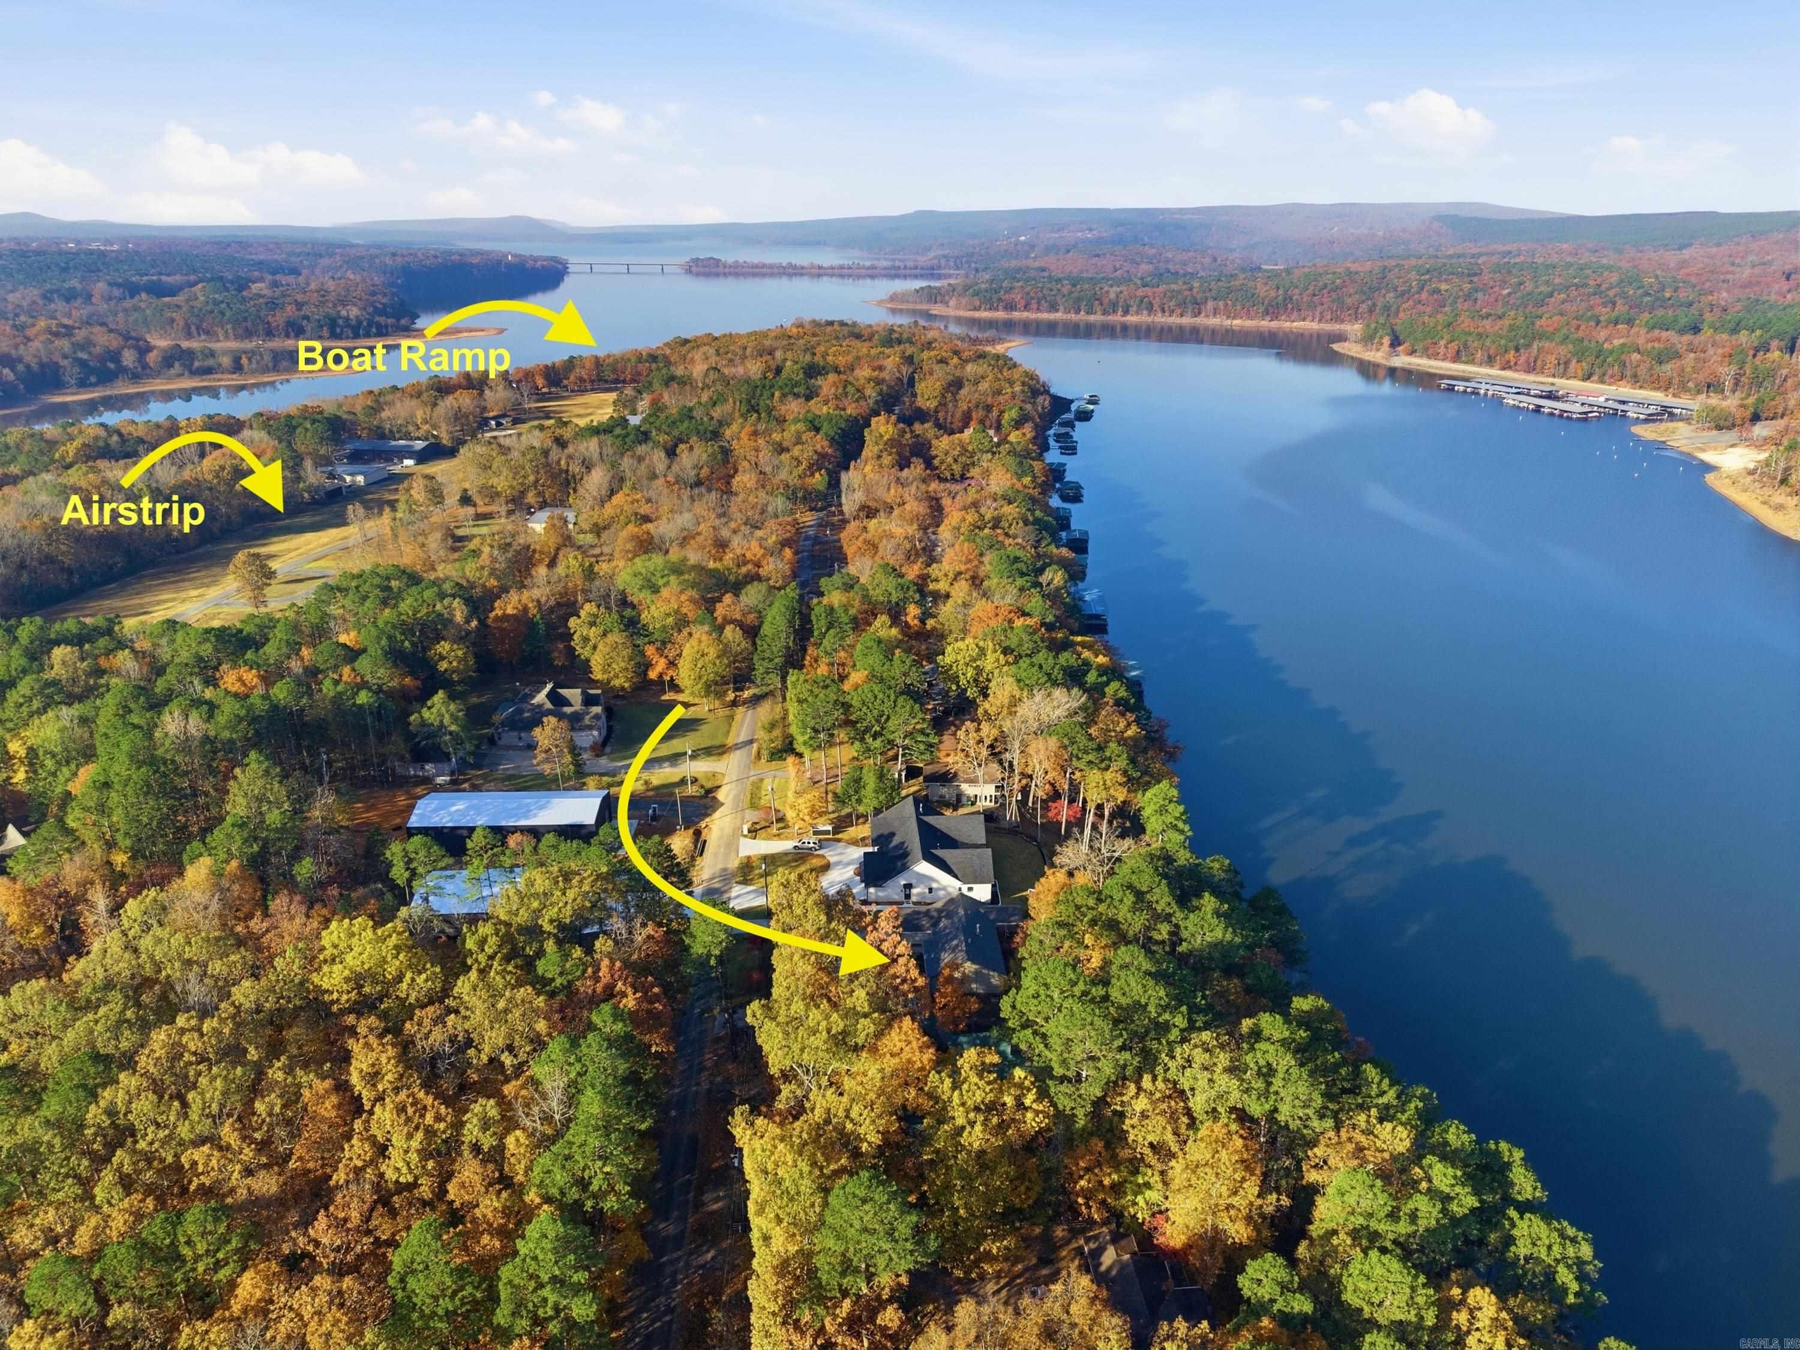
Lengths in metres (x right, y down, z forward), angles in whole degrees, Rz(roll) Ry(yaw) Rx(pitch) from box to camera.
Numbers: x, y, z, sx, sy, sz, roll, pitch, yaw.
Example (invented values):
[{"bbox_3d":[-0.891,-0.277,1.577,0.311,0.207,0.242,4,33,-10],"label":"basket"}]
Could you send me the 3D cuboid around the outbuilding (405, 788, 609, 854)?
[{"bbox_3d":[-65.890,24.530,212.380,30.770,7.270,12.870,-1,20,-2],"label":"outbuilding"}]

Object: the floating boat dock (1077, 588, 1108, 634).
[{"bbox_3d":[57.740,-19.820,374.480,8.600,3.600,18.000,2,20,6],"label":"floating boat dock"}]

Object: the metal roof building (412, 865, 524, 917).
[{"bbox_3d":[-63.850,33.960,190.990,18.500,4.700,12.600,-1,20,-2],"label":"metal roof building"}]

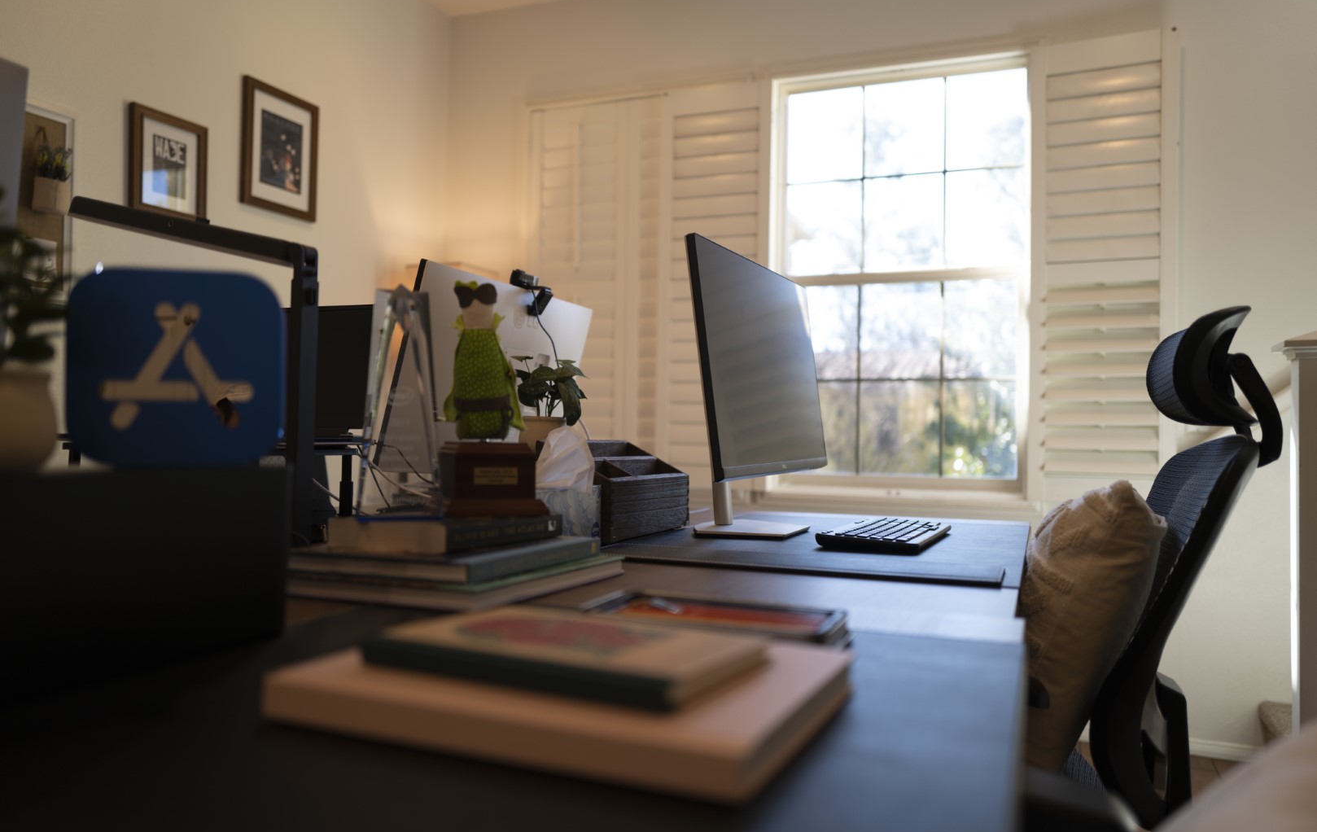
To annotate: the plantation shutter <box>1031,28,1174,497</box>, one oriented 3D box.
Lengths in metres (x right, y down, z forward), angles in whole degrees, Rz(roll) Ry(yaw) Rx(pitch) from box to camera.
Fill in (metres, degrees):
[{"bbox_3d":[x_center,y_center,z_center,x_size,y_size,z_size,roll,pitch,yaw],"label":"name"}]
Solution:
[{"bbox_3d":[1.413,-0.459,3.275,0.429,1.500,0.060,0,-1,25],"label":"plantation shutter"}]

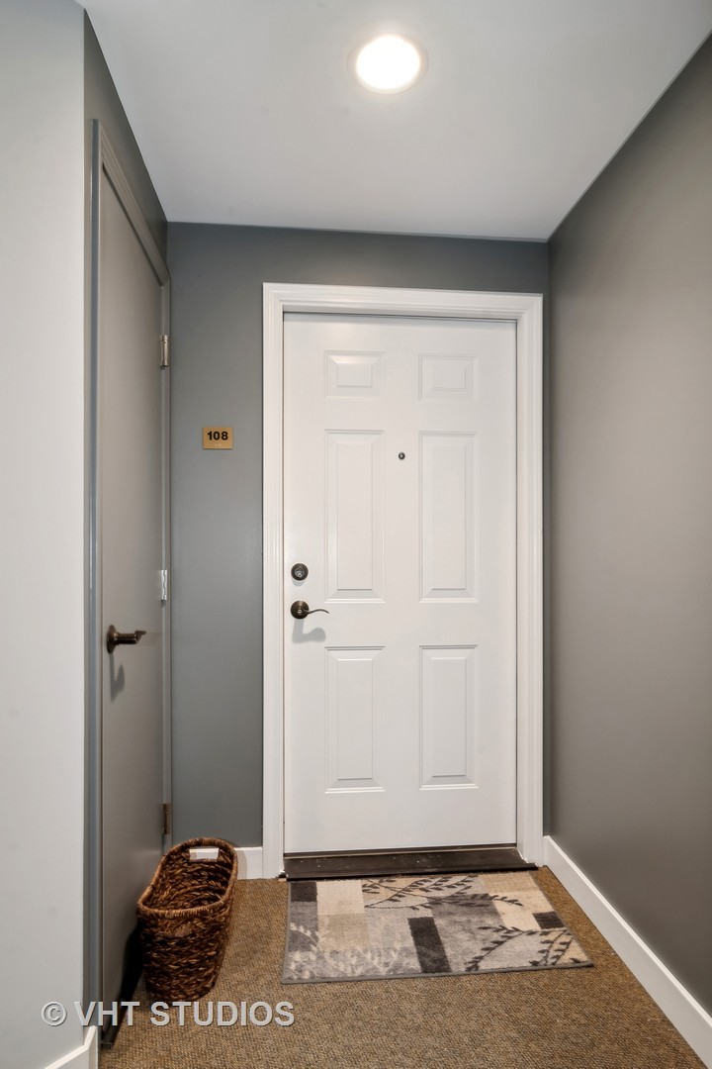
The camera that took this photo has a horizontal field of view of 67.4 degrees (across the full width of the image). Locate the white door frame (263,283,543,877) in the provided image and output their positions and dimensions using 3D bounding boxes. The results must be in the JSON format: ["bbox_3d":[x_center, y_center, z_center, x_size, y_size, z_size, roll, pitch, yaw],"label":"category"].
[{"bbox_3d":[0.181,0.170,2.010,1.040,2.140,0.120,0,0,-5],"label":"white door frame"}]

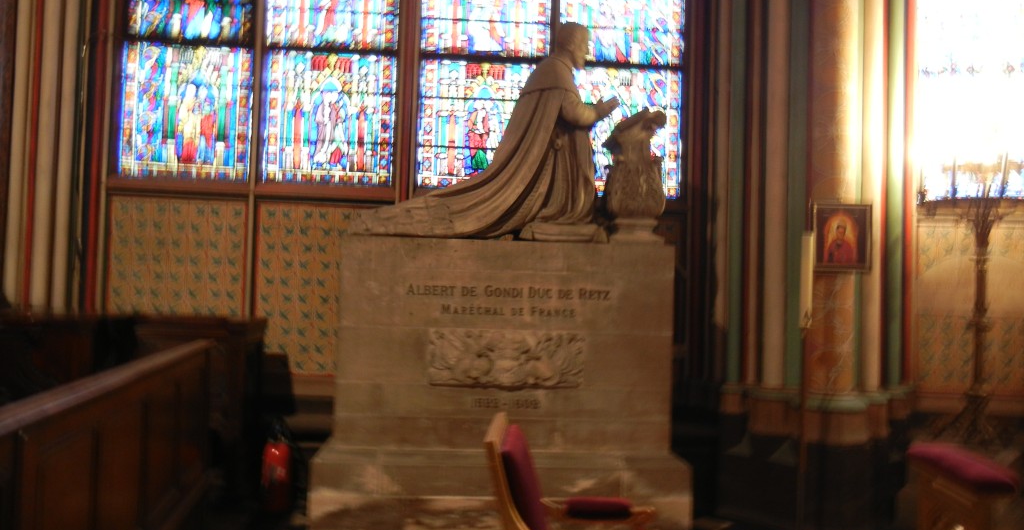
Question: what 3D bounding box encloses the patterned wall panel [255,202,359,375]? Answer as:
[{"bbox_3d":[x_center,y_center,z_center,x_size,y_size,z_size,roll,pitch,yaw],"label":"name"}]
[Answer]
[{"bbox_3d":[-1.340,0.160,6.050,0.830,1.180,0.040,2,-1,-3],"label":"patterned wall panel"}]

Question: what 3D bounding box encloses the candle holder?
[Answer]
[{"bbox_3d":[2.906,0.341,5.650,0.580,1.660,0.520,2,-1,-3],"label":"candle holder"}]

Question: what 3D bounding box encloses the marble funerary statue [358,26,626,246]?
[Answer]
[{"bbox_3d":[-0.164,-0.827,5.500,1.660,1.370,0.740,2,-1,-3],"label":"marble funerary statue"}]

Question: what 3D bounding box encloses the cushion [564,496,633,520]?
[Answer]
[{"bbox_3d":[0.302,0.847,3.100,0.240,0.068,0.085,2,-1,-3],"label":"cushion"}]

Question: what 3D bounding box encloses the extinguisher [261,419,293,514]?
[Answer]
[{"bbox_3d":[-1.438,1.231,5.420,0.185,0.570,0.180,2,-1,-14],"label":"extinguisher"}]

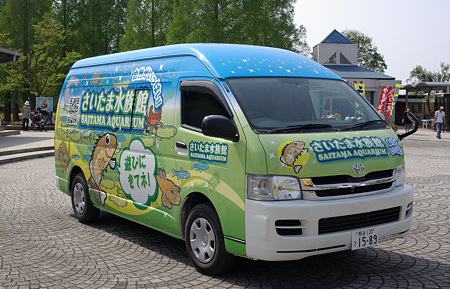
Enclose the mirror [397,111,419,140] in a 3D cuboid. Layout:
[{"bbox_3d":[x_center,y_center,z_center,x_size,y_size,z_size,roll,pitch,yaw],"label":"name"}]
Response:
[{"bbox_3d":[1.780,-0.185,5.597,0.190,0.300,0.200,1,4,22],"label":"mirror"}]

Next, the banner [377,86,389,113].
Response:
[{"bbox_3d":[8.400,-2.226,30.500,0.450,1.750,0.060,12,4,14],"label":"banner"}]

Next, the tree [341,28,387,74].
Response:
[{"bbox_3d":[13.051,-6.752,58.000,7.000,9.600,7.000,-1,3,0],"label":"tree"}]

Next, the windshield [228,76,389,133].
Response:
[{"bbox_3d":[0.798,-0.372,5.261,1.600,0.160,0.760,-3,46,-34],"label":"windshield"}]

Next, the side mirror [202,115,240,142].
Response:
[{"bbox_3d":[-0.038,-0.134,4.676,0.270,0.240,0.170,-3,4,-34],"label":"side mirror"}]

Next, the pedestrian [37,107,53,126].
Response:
[{"bbox_3d":[-9.769,-1.502,31.200,0.850,1.080,0.500,-2,3,-17],"label":"pedestrian"}]

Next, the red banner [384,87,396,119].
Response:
[{"bbox_3d":[9.070,-2.272,31.500,0.500,1.800,0.080,11,4,36],"label":"red banner"}]

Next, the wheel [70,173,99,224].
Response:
[{"bbox_3d":[-1.856,0.716,7.794,0.210,0.690,0.690,-3,4,-34],"label":"wheel"}]

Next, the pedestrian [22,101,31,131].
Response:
[{"bbox_3d":[-10.607,-1.525,30.800,0.470,1.600,0.330,0,3,14],"label":"pedestrian"}]

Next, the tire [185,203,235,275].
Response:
[{"bbox_3d":[-0.138,0.906,5.500,0.200,0.690,0.690,-3,5,-35],"label":"tire"}]

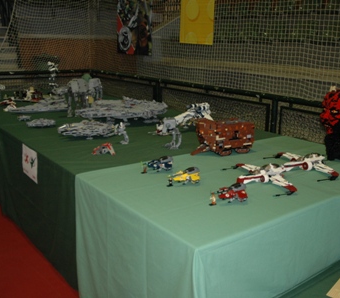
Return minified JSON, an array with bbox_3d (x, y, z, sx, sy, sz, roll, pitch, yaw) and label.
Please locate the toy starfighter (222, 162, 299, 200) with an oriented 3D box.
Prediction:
[{"bbox_3d":[0.487,0.143,2.082,0.330,0.104,0.430,-6,16,-25],"label":"toy starfighter"}]

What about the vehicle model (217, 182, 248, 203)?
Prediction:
[{"bbox_3d":[0.289,0.199,1.917,0.150,0.068,0.120,-1,14,-7],"label":"vehicle model"}]

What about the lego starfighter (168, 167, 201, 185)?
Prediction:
[{"bbox_3d":[0.085,0.135,2.155,0.150,0.068,0.120,-1,14,-7],"label":"lego starfighter"}]

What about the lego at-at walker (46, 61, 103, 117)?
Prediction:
[{"bbox_3d":[-0.976,-0.500,3.993,0.375,0.360,0.160,2,14,3],"label":"lego at-at walker"}]

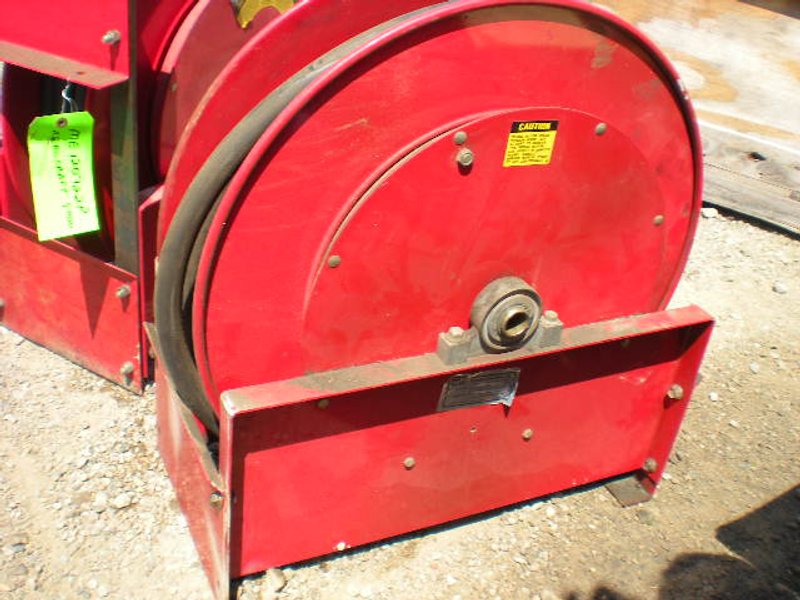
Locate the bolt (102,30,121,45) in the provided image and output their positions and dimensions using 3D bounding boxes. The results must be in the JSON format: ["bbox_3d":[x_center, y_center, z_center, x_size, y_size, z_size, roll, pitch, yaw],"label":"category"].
[{"bbox_3d":[-0.327,-0.297,0.991,0.015,0.015,0.018,21,32,22],"label":"bolt"}]

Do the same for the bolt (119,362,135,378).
[{"bbox_3d":[-0.381,0.097,1.216,0.016,0.016,0.015,21,32,22],"label":"bolt"}]

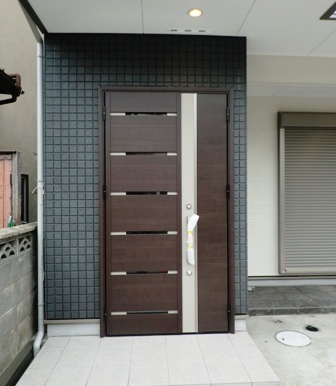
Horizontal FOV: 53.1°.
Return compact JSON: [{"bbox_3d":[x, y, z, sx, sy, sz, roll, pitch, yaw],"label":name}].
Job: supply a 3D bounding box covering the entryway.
[{"bbox_3d":[0.000,0.189,3.165,1.230,2.320,0.100,0,2,-3],"label":"entryway"}]

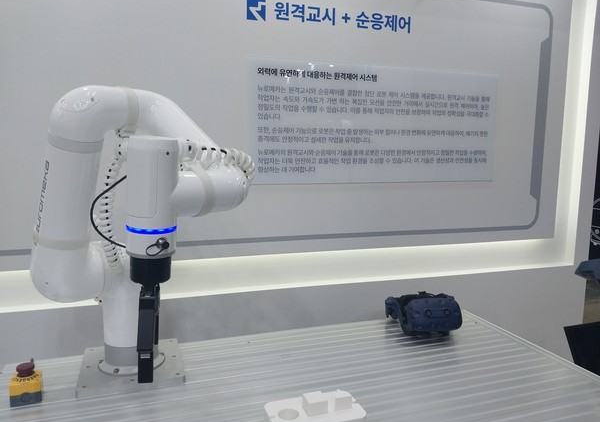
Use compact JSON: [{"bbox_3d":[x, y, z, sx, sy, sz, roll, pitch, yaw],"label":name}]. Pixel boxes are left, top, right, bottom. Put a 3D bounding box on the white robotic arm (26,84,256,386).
[{"bbox_3d":[-0.387,0.097,1.085,0.650,0.775,0.360,7,10,43],"label":"white robotic arm"}]

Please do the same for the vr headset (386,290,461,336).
[{"bbox_3d":[0.459,0.371,1.685,0.205,0.148,0.255,0,7,-8],"label":"vr headset"}]

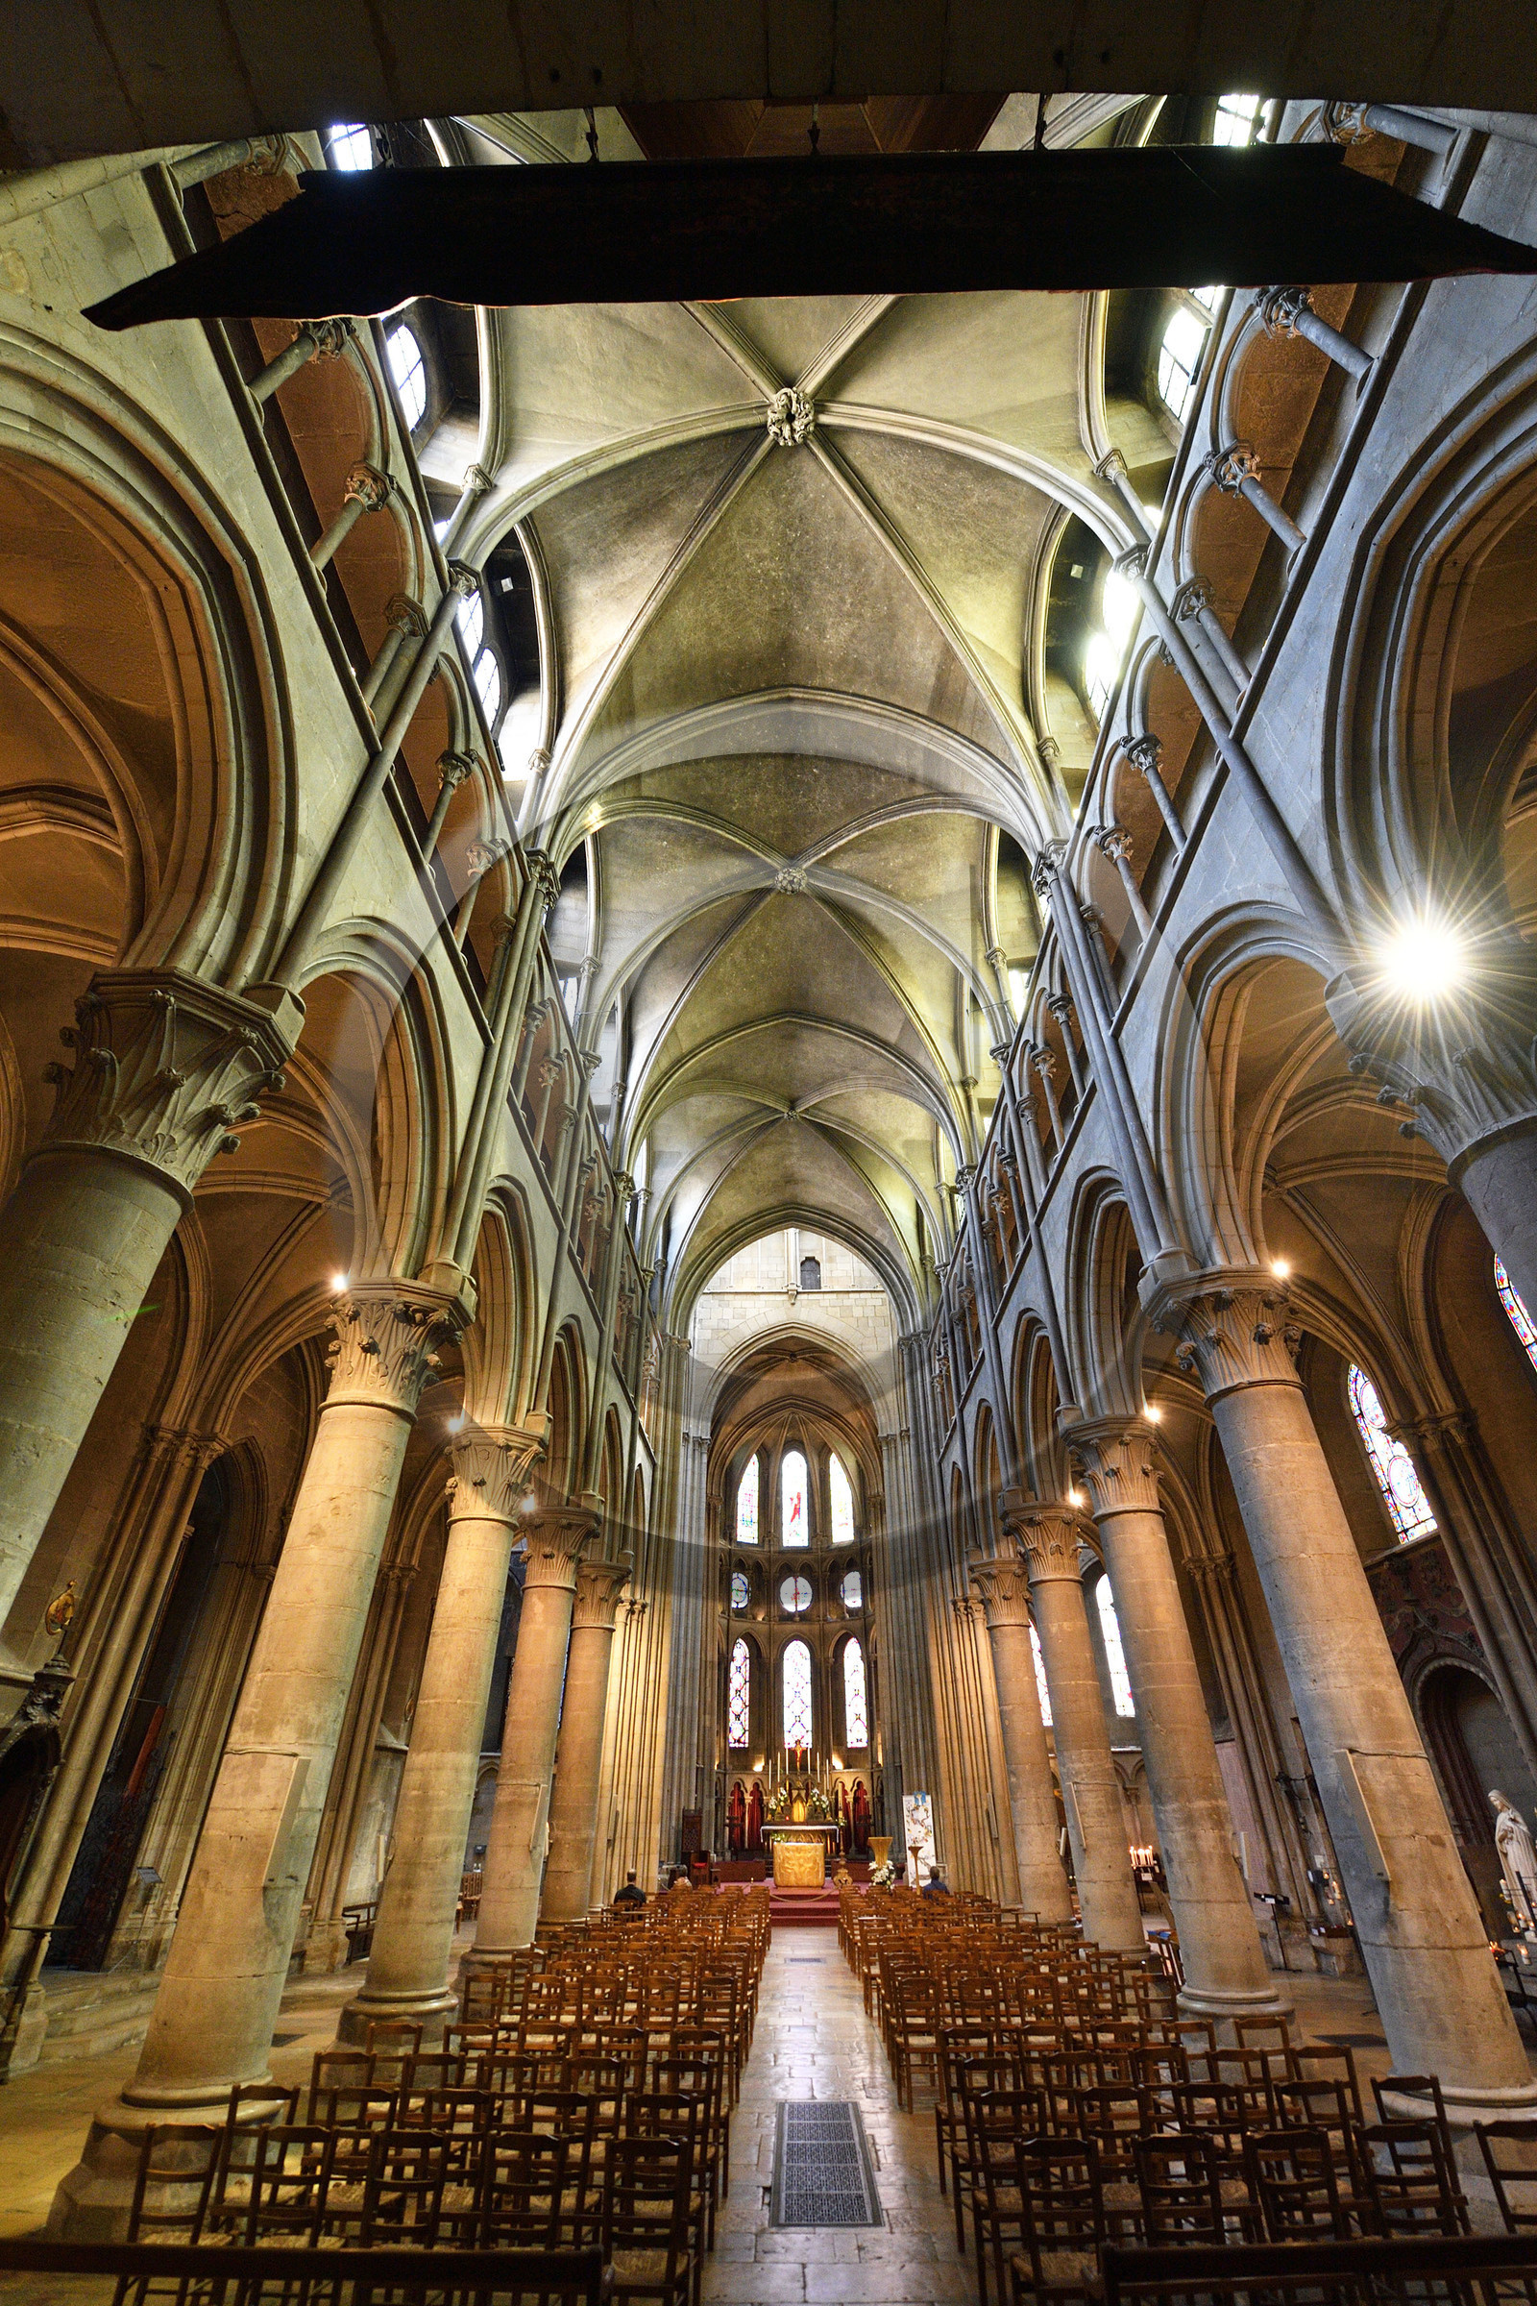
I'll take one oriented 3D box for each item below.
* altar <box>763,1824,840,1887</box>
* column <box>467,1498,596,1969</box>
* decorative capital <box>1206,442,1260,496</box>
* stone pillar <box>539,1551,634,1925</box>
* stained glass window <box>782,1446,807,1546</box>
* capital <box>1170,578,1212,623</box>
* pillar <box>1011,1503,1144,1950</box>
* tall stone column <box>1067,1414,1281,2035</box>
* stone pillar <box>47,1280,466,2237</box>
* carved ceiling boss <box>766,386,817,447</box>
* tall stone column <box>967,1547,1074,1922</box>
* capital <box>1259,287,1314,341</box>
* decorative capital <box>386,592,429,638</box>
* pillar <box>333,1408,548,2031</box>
[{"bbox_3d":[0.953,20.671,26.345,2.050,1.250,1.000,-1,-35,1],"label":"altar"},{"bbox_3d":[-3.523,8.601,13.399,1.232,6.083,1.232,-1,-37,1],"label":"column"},{"bbox_3d":[4.461,-6.558,8.601,0.390,0.330,0.390,-1,-35,1],"label":"decorative capital"},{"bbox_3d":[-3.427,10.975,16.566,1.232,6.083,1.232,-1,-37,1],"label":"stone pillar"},{"bbox_3d":[1.198,15.745,41.103,1.155,4.325,0.192,-1,-37,1],"label":"stained glass window"},{"bbox_3d":[4.208,-5.434,8.852,0.354,0.347,0.354,-1,-37,1],"label":"capital"},{"bbox_3d":[5.380,9.857,15.507,1.550,6.840,1.550,-1,-35,1],"label":"pillar"},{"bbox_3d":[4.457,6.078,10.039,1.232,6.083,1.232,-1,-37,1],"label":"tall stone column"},{"bbox_3d":[-3.707,4.031,7.250,1.371,6.145,1.371,-1,-37,1],"label":"stone pillar"},{"bbox_3d":[0.324,-10.593,12.906,0.680,0.360,0.680,-1,-35,1],"label":"carved ceiling boss"},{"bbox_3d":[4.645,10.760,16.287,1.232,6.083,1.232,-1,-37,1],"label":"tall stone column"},{"bbox_3d":[4.384,-7.123,7.599,0.390,0.330,0.390,-1,-35,1],"label":"capital"},{"bbox_3d":[-3.947,-5.869,9.818,0.390,0.330,0.390,-1,-35,1],"label":"decorative capital"},{"bbox_3d":[-4.229,7.328,12.063,1.550,6.840,1.550,-1,-35,1],"label":"pillar"}]

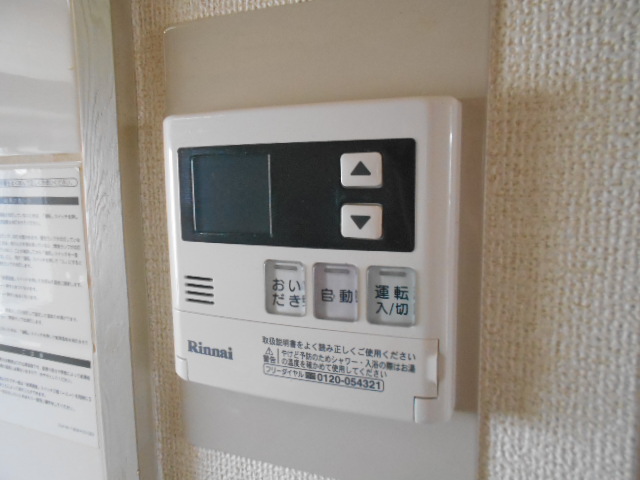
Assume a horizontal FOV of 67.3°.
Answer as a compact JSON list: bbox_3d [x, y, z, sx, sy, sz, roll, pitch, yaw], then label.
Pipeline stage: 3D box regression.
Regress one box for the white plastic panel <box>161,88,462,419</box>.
[{"bbox_3d":[-0.009,0.007,0.203,0.125,0.120,0.019,2,8,23],"label":"white plastic panel"}]

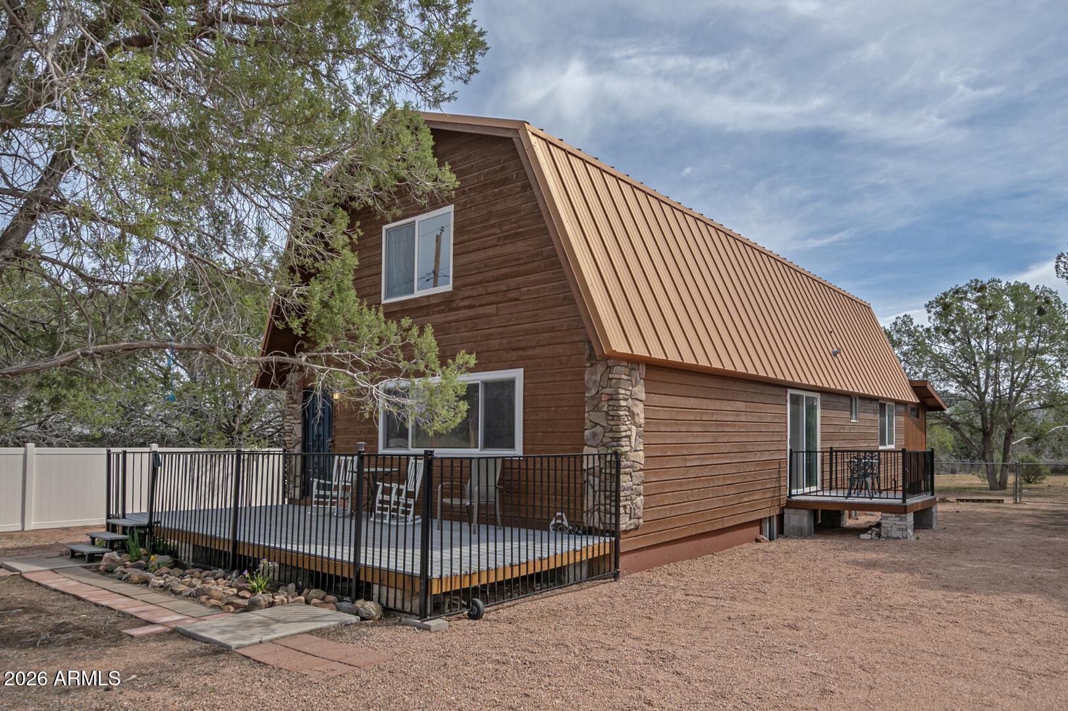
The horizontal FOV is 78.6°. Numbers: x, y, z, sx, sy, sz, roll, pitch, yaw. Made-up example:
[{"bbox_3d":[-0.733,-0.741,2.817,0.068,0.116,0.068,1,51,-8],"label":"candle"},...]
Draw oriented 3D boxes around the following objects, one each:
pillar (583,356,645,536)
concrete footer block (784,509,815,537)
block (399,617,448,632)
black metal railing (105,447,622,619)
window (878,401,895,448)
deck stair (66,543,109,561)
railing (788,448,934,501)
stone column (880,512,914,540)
[{"bbox_3d":[1.067,1.122,8.640,0.530,2.300,0.550,-5,-8,40],"label":"pillar"},{"bbox_3d":[5.090,3.166,12.470,0.420,0.530,0.400,-5,-8,40],"label":"concrete footer block"},{"bbox_3d":[-0.966,2.363,5.820,0.400,0.060,0.200,-5,-8,40],"label":"block"},{"bbox_3d":[-2.980,2.090,9.650,7.700,1.520,3.050,-5,-8,40],"label":"black metal railing"},{"bbox_3d":[9.742,1.912,18.000,0.100,1.270,1.600,-5,-8,40],"label":"window"},{"bbox_3d":[-6.270,2.759,9.150,0.880,0.140,0.300,-5,-8,40],"label":"deck stair"},{"bbox_3d":[6.490,2.315,12.870,1.940,0.950,2.420,-5,-8,40],"label":"railing"},{"bbox_3d":[6.476,3.008,11.650,0.430,0.480,0.440,-5,-8,40],"label":"stone column"}]

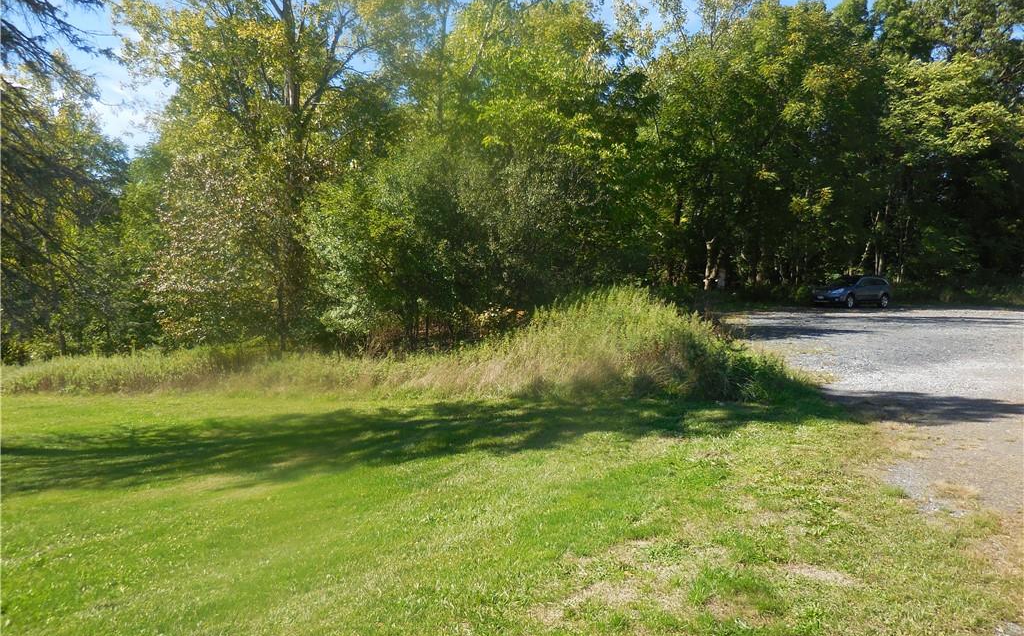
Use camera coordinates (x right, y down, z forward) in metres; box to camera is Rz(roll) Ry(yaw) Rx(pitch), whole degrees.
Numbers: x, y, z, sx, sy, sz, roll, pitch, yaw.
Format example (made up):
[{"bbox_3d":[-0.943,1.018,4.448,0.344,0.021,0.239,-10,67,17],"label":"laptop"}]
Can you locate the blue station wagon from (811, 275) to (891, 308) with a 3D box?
[{"bbox_3d":[16.920,-1.270,36.750,4.760,1.630,1.820,-1,3,-31],"label":"blue station wagon"}]

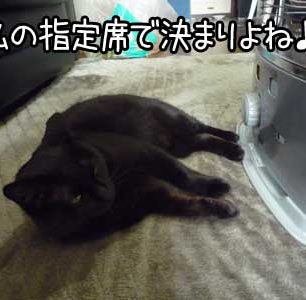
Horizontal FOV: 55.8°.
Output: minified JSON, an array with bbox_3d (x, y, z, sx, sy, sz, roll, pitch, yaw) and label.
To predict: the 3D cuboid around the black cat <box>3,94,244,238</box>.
[{"bbox_3d":[0.005,-0.006,0.530,0.335,0.150,0.410,10,32,17],"label":"black cat"}]

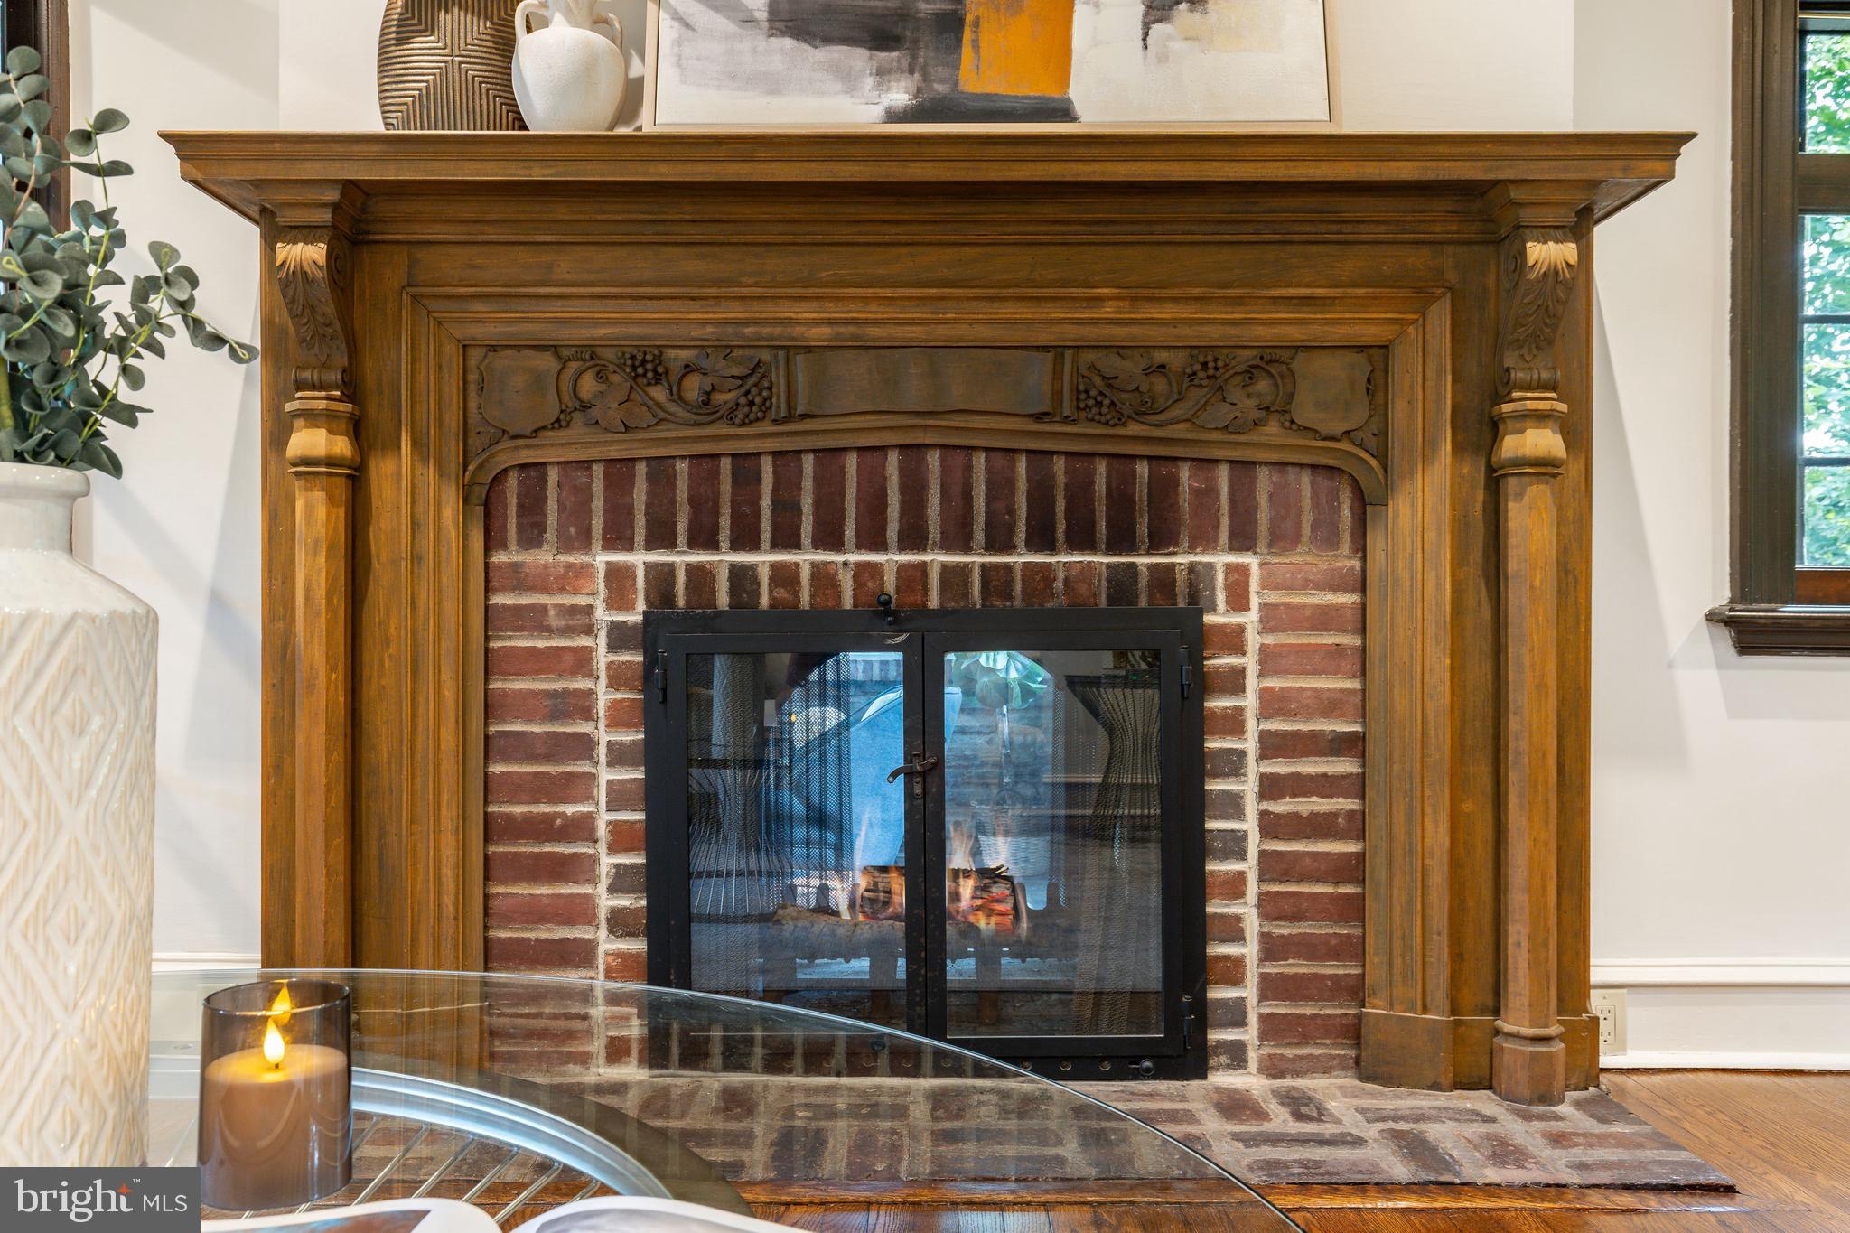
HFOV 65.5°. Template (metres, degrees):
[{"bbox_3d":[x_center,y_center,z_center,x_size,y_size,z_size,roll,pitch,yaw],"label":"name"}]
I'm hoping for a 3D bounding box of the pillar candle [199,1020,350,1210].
[{"bbox_3d":[-0.383,0.284,0.850,0.078,0.096,0.078,0,0,0],"label":"pillar candle"}]

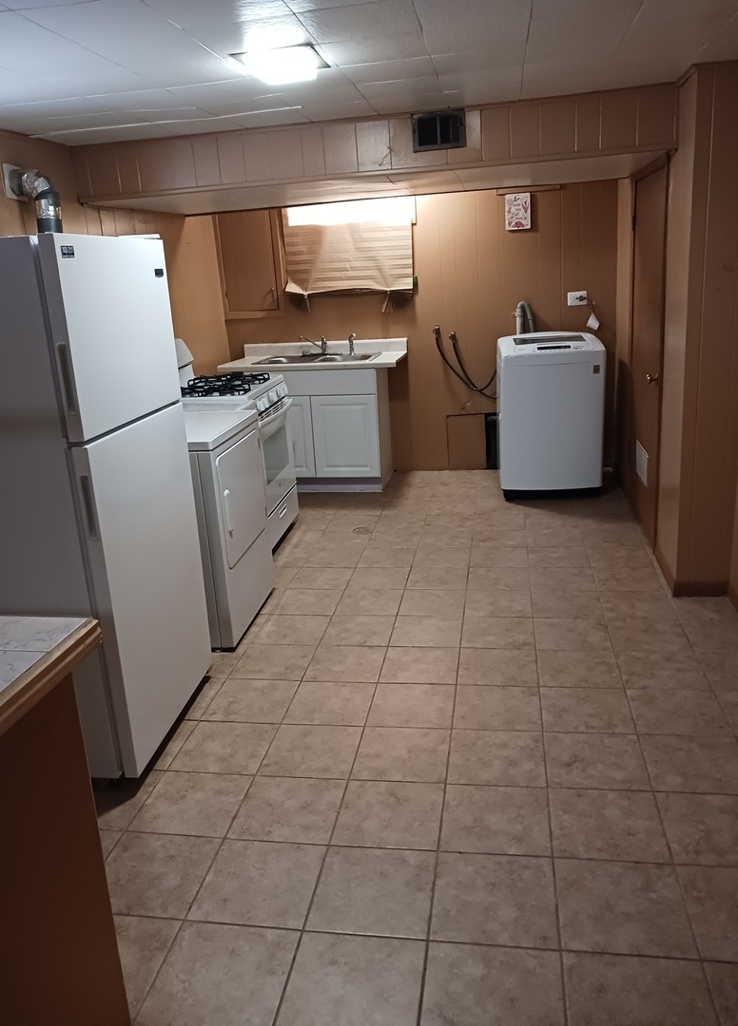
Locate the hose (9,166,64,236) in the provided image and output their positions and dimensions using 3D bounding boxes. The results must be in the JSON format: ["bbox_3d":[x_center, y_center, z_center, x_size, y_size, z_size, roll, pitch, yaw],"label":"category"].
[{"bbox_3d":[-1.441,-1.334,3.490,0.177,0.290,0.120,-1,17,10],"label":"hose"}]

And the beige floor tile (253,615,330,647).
[{"bbox_3d":[-0.345,0.534,3.629,0.305,0.010,0.305,-1,17,10],"label":"beige floor tile"}]

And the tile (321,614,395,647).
[{"bbox_3d":[-0.041,0.528,3.564,0.302,0.010,0.302,-1,17,10],"label":"tile"}]

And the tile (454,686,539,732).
[{"bbox_3d":[0.463,0.701,2.882,0.303,0.010,0.303,-1,17,10],"label":"tile"}]

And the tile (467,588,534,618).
[{"bbox_3d":[0.605,0.428,3.720,0.301,0.015,0.301,-1,18,10],"label":"tile"}]

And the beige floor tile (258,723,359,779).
[{"bbox_3d":[-0.187,0.801,2.692,0.301,0.015,0.301,-1,18,10],"label":"beige floor tile"}]

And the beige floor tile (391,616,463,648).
[{"bbox_3d":[0.259,0.526,3.524,0.305,0.010,0.305,-1,17,10],"label":"beige floor tile"}]

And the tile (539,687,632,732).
[{"bbox_3d":[0.762,0.698,2.819,0.301,0.015,0.301,-1,18,10],"label":"tile"}]

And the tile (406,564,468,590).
[{"bbox_3d":[0.353,0.341,4.055,0.301,0.015,0.301,-1,18,10],"label":"tile"}]

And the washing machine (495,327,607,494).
[{"bbox_3d":[1.221,-0.676,5.482,0.650,1.010,0.660,-2,17,6],"label":"washing machine"}]

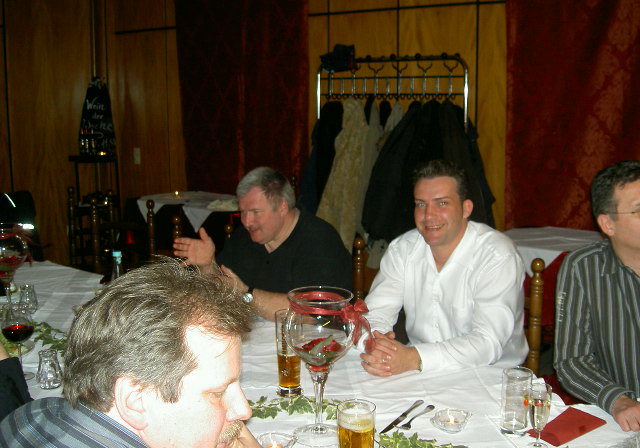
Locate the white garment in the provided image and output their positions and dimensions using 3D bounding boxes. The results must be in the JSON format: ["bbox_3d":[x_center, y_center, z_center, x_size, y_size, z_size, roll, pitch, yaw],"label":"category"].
[{"bbox_3d":[0.380,0.316,2.233,0.510,0.620,0.490,5,11,30],"label":"white garment"}]

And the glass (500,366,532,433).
[{"bbox_3d":[0.450,0.405,1.642,0.071,0.139,0.071,0,9,0],"label":"glass"}]

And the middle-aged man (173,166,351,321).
[{"bbox_3d":[-0.170,0.427,2.566,0.580,1.280,0.820,7,12,35],"label":"middle-aged man"}]

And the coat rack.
[{"bbox_3d":[0.400,-0.100,4.292,1.000,1.760,0.420,6,11,33],"label":"coat rack"}]

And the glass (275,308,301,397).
[{"bbox_3d":[-0.082,0.329,1.860,0.070,0.217,0.070,0,9,0],"label":"glass"}]

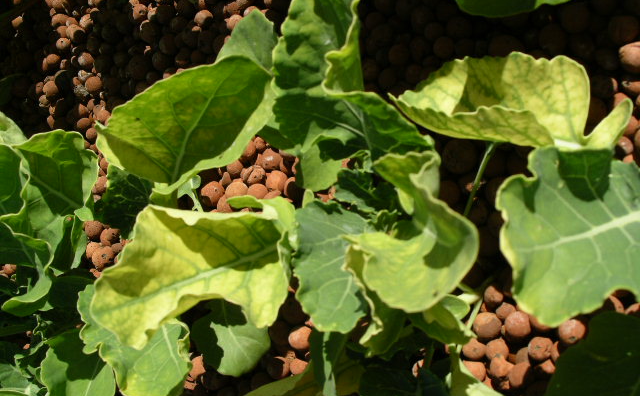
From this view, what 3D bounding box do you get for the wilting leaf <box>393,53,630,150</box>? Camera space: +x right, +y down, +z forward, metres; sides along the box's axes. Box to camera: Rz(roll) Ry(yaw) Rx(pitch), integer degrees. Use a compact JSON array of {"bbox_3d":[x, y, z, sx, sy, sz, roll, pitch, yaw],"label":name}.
[{"bbox_3d":[0.094,-0.047,0.335,0.108,0.036,0.042,4,41,4],"label":"wilting leaf"}]

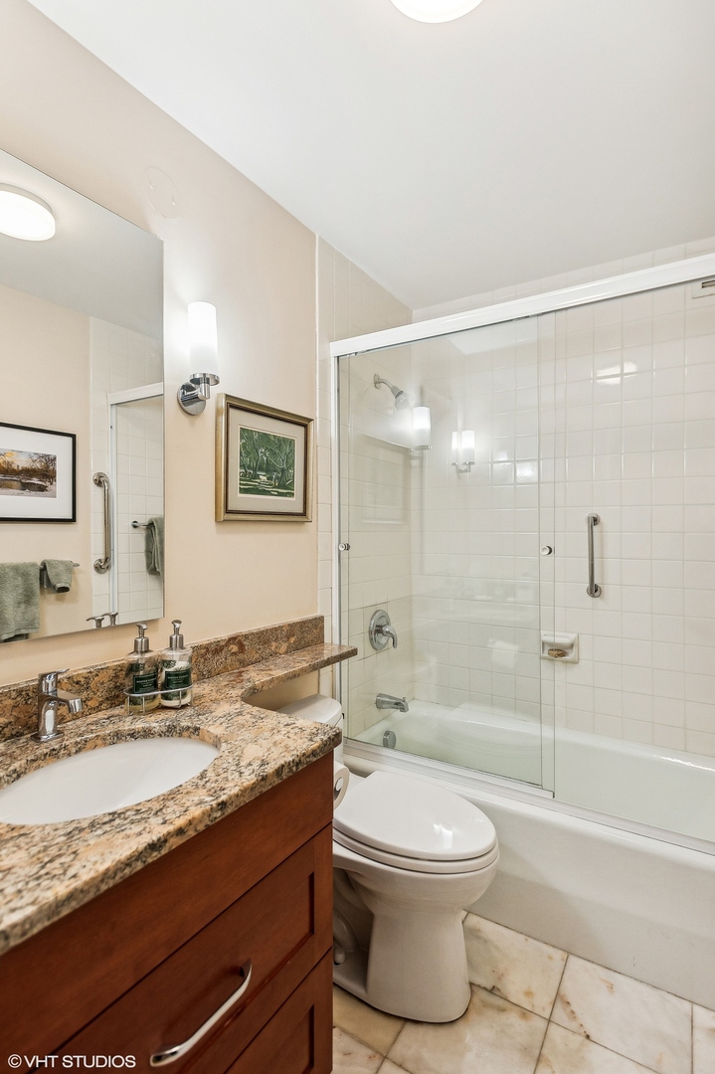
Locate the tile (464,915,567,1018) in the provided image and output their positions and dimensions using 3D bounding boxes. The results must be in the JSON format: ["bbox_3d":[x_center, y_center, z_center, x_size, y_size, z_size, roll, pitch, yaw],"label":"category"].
[{"bbox_3d":[0.425,1.239,1.478,0.306,0.010,0.255,0,0,32],"label":"tile"}]

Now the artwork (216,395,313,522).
[{"bbox_3d":[-0.290,-0.235,1.667,0.036,0.371,0.428,0,0,32],"label":"artwork"}]

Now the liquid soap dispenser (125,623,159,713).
[{"bbox_3d":[-0.515,0.303,1.203,0.073,0.200,0.076,0,0,-41],"label":"liquid soap dispenser"}]

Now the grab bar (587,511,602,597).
[{"bbox_3d":[0.986,0.078,2.124,0.058,0.355,0.066,0,0,32],"label":"grab bar"}]

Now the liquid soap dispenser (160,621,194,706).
[{"bbox_3d":[-0.446,0.303,1.240,0.073,0.200,0.076,0,0,-26],"label":"liquid soap dispenser"}]

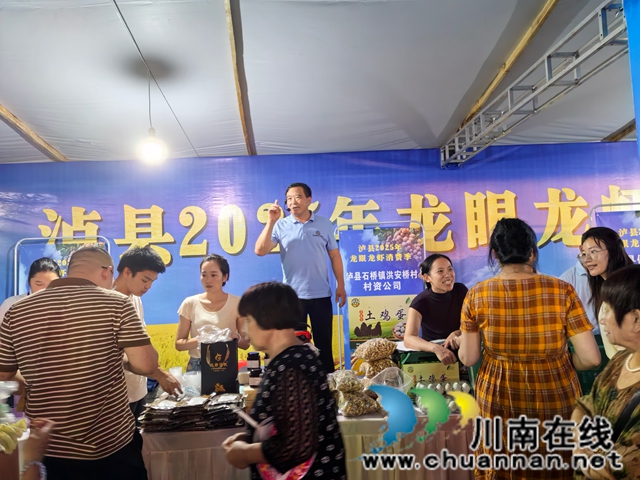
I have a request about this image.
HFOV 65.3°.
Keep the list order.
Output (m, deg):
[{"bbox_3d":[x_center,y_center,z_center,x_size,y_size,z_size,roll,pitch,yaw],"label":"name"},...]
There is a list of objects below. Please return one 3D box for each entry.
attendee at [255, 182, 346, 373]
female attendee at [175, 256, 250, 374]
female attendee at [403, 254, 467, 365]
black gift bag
[{"bbox_3d":[-0.098,0.455,3.327,0.620,1.700,0.400,-3,-5,7],"label":"attendee"},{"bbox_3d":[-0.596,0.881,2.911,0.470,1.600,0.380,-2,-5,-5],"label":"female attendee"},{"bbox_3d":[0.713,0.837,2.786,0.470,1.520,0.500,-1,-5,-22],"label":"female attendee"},{"bbox_3d":[-0.547,0.706,2.750,0.205,0.310,0.090,-2,-5,-3],"label":"black gift bag"}]

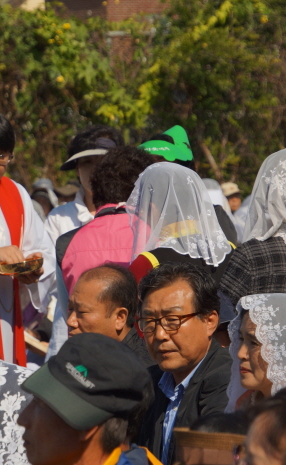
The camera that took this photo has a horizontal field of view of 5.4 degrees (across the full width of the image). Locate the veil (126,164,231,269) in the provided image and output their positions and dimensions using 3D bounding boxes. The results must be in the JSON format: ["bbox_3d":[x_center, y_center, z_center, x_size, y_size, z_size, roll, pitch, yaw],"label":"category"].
[{"bbox_3d":[0.101,-0.052,8.750,0.290,0.310,0.290,-1,2,-23],"label":"veil"}]

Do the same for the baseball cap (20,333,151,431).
[{"bbox_3d":[-0.106,0.281,5.800,0.260,0.145,0.180,-19,36,-38],"label":"baseball cap"}]

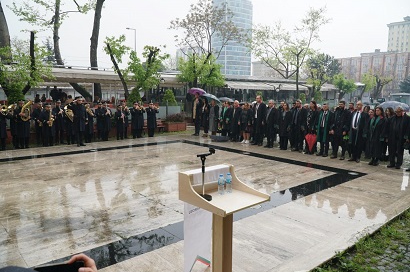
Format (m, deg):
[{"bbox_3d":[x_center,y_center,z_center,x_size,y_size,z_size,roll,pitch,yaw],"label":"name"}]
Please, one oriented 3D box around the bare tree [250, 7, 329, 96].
[{"bbox_3d":[5.862,-5.255,23.030,5.400,8.350,5.000,0,7,0],"label":"bare tree"}]

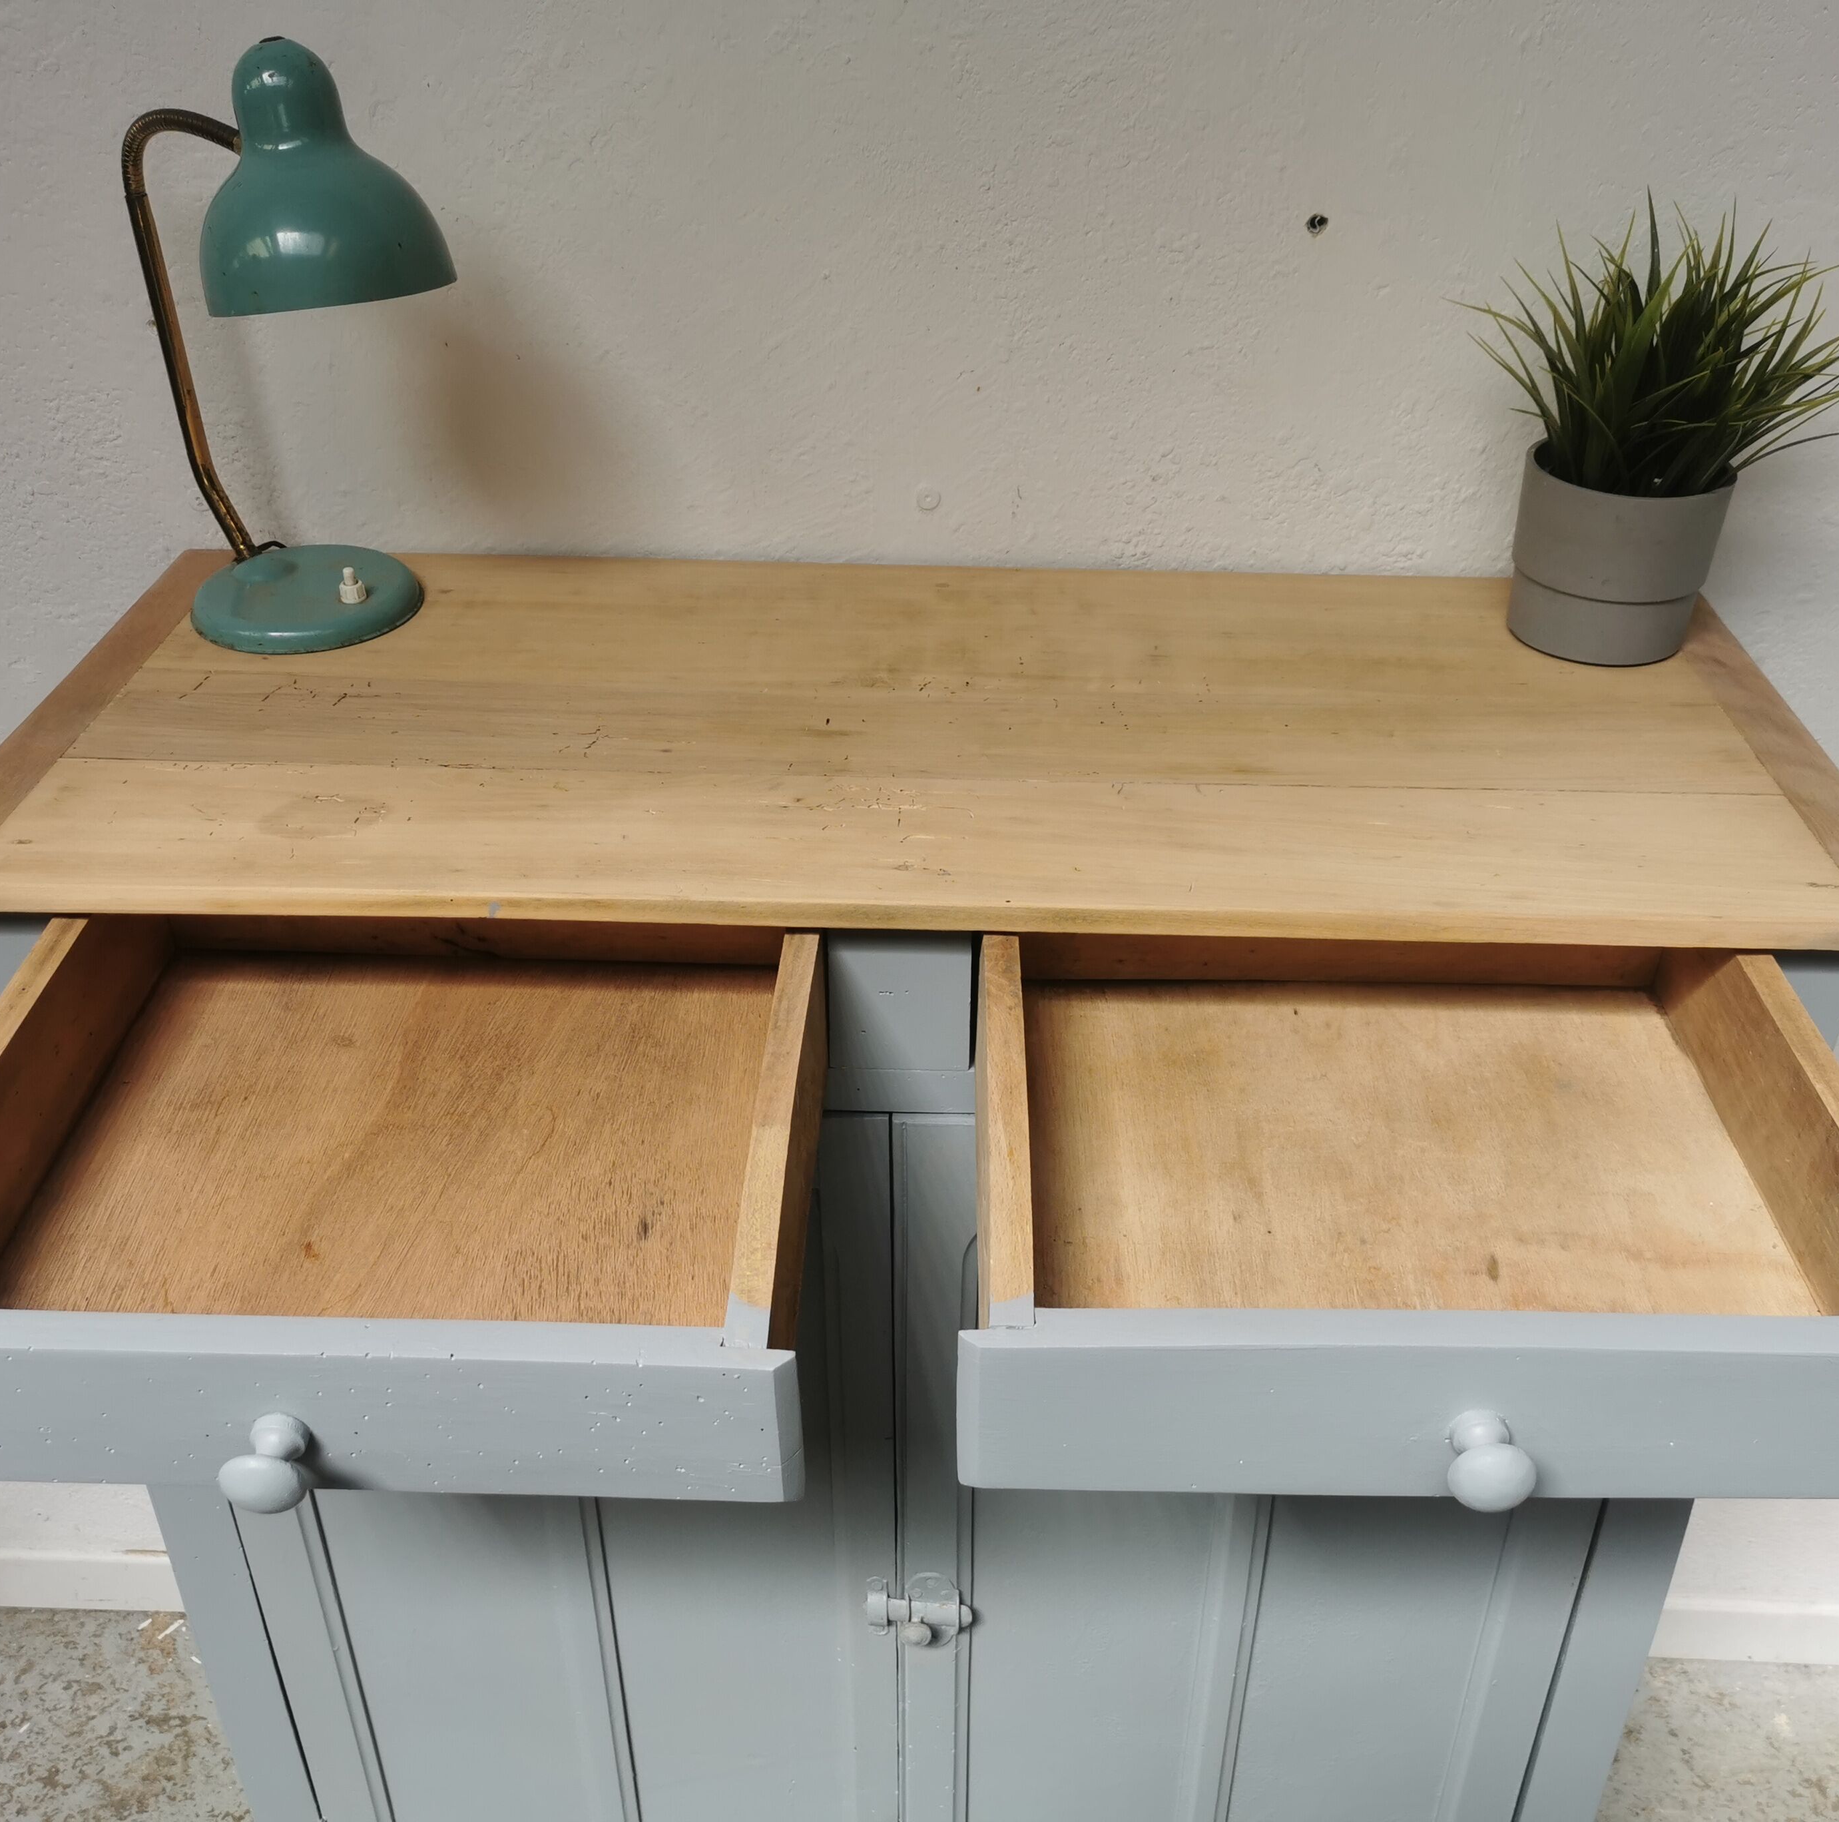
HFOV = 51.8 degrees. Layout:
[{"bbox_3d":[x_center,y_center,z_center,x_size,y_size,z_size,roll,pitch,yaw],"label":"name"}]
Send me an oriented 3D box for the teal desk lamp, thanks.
[{"bbox_3d":[-0.345,-0.306,1.027,0.234,0.313,0.131,21,38,29],"label":"teal desk lamp"}]

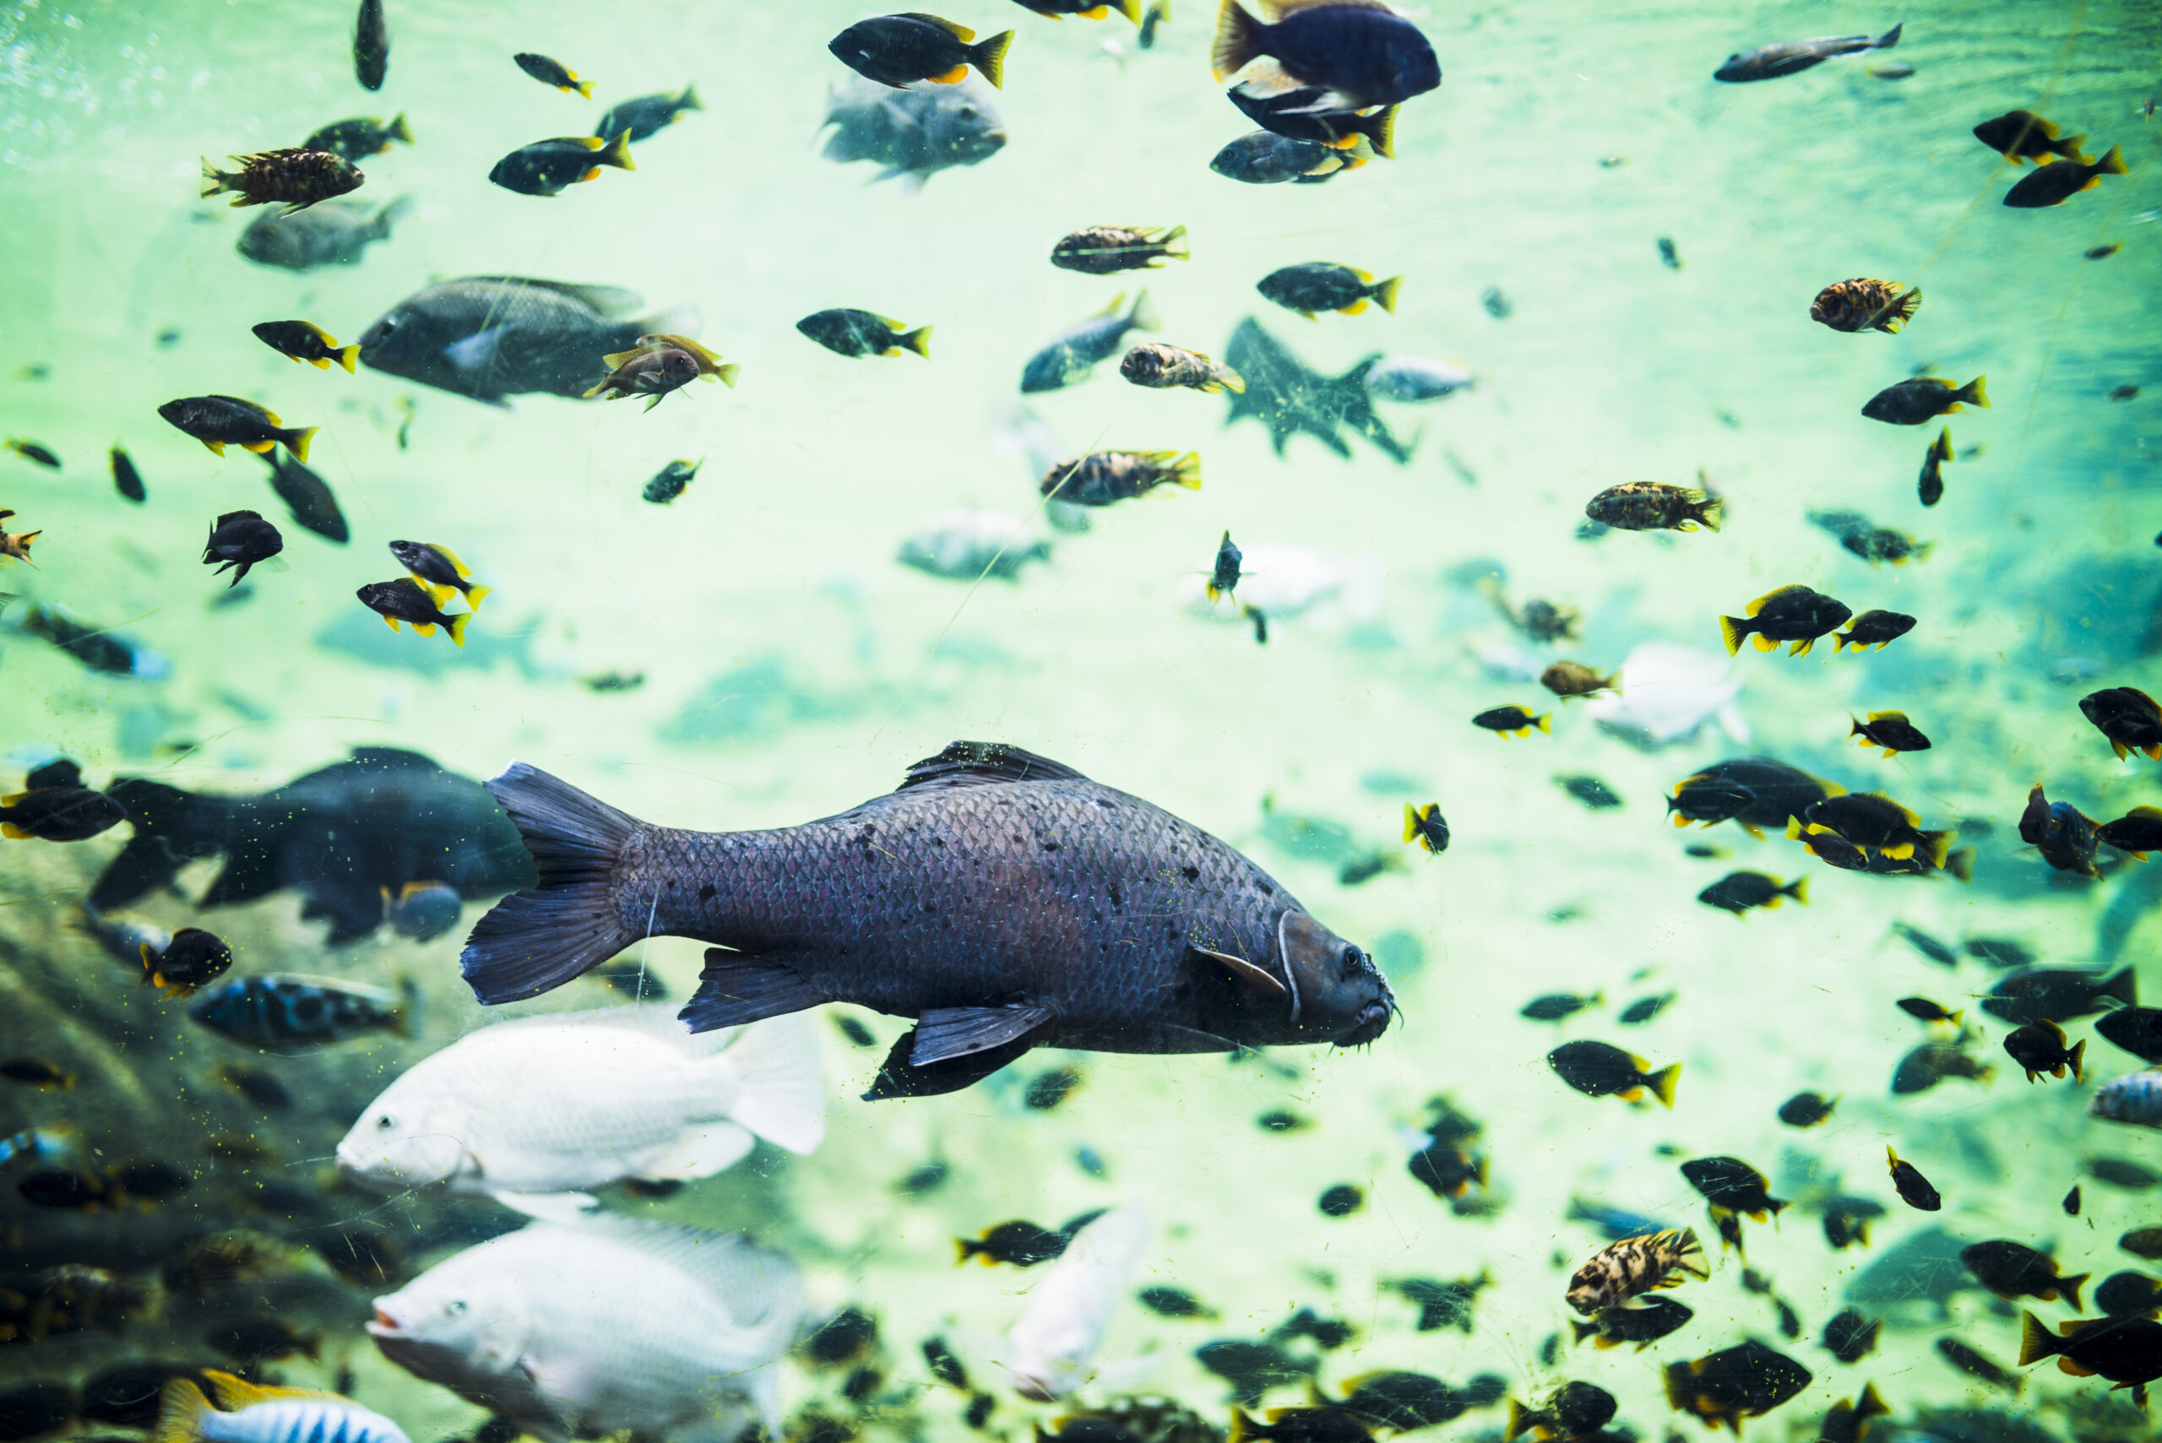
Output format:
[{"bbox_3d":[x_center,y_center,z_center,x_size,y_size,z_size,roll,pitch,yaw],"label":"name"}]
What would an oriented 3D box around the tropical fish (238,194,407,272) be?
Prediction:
[{"bbox_3d":[-0.917,-0.601,2.550,0.215,0.092,0.040,-12,7,-18],"label":"tropical fish"}]

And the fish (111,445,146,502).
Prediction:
[{"bbox_3d":[-0.951,-0.247,2.100,0.030,0.066,0.016,-35,-18,33],"label":"fish"}]

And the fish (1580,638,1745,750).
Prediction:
[{"bbox_3d":[0.847,-0.038,3.050,0.270,0.135,0.055,-11,4,-20],"label":"fish"}]

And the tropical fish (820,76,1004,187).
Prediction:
[{"bbox_3d":[-0.190,-0.674,2.400,0.250,0.115,0.055,10,6,38],"label":"tropical fish"}]

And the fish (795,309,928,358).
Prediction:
[{"bbox_3d":[-0.191,-0.341,1.850,0.115,0.041,0.020,4,0,-5],"label":"fish"}]

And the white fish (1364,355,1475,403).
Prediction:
[{"bbox_3d":[0.437,-0.439,2.700,0.145,0.055,0.030,0,0,-10],"label":"white fish"}]

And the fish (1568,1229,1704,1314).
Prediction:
[{"bbox_3d":[0.383,0.378,1.450,0.112,0.045,0.024,-21,12,-24],"label":"fish"}]

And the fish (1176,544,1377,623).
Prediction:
[{"bbox_3d":[0.290,-0.203,3.100,0.300,0.115,0.050,-3,0,-5],"label":"fish"}]

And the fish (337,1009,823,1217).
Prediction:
[{"bbox_3d":[-0.334,0.260,1.400,0.318,0.125,0.055,-4,0,-5],"label":"fish"}]

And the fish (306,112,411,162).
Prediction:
[{"bbox_3d":[-0.723,-0.581,2.100,0.110,0.040,0.020,-13,2,-10],"label":"fish"}]

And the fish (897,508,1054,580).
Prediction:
[{"bbox_3d":[-0.148,-0.243,2.900,0.220,0.098,0.045,-1,4,-6],"label":"fish"}]

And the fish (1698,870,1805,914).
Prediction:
[{"bbox_3d":[0.574,0.146,1.800,0.092,0.038,0.019,-3,4,-6],"label":"fish"}]

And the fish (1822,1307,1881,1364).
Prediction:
[{"bbox_3d":[0.678,0.539,1.850,0.022,0.046,0.095,3,6,37],"label":"fish"}]

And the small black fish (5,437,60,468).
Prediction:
[{"bbox_3d":[-1.198,-0.308,2.400,0.075,0.027,0.015,22,-9,-23],"label":"small black fish"}]

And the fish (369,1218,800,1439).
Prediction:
[{"bbox_3d":[-0.329,0.408,1.400,0.285,0.145,0.060,4,-1,-12],"label":"fish"}]

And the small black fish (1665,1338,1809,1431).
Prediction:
[{"bbox_3d":[0.468,0.473,1.500,0.112,0.060,0.026,-3,5,-26],"label":"small black fish"}]

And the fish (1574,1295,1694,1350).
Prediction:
[{"bbox_3d":[0.414,0.449,1.580,0.092,0.038,0.018,-10,5,-6],"label":"fish"}]

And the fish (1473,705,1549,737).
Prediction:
[{"bbox_3d":[0.491,0.001,2.400,0.085,0.035,0.017,0,0,-5],"label":"fish"}]

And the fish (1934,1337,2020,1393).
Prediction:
[{"bbox_3d":[0.809,0.581,1.900,0.085,0.032,0.018,29,10,12],"label":"fish"}]

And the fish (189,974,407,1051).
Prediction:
[{"bbox_3d":[-0.652,0.242,1.750,0.180,0.063,0.035,0,0,-5],"label":"fish"}]

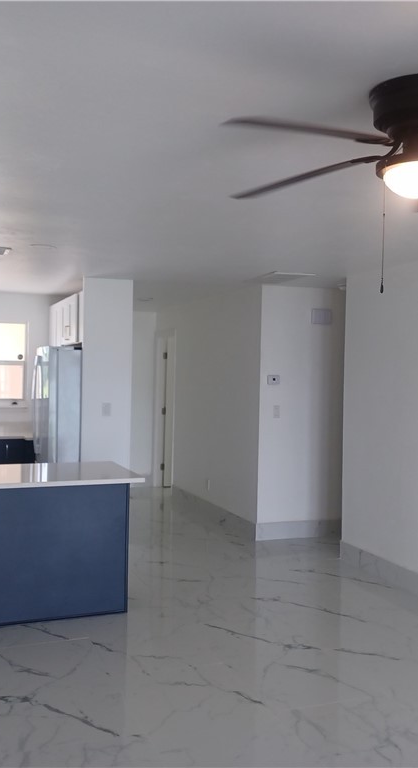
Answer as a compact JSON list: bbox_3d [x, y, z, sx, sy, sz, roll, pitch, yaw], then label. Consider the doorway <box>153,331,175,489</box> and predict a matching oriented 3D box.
[{"bbox_3d":[-0.528,0.358,9.692,0.120,2.125,0.860,1,1,-21],"label":"doorway"}]

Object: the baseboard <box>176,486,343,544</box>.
[{"bbox_3d":[0.404,1.377,8.278,0.890,0.165,2.550,1,1,-21],"label":"baseboard"}]

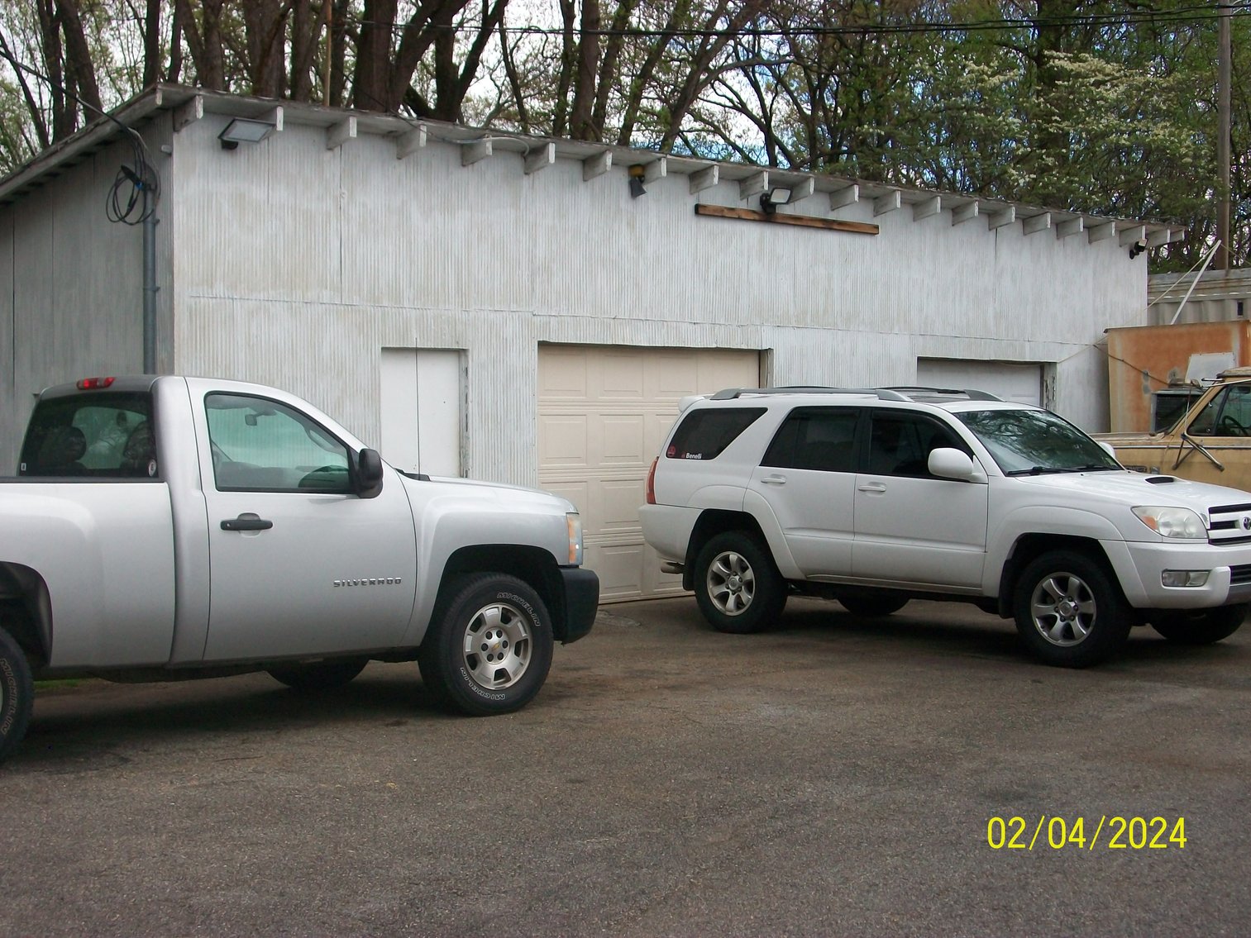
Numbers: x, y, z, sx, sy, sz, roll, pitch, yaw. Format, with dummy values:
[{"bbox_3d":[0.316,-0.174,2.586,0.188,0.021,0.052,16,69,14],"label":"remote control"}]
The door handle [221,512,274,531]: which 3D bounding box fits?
[{"bbox_3d":[-1.830,0.260,9.274,0.265,0.085,0.055,-1,2,-41],"label":"door handle"}]

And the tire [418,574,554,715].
[{"bbox_3d":[-0.754,0.948,10.418,0.800,0.790,0.270,-1,2,-42],"label":"tire"}]

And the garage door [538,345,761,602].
[{"bbox_3d":[0.234,0.038,15.957,2.698,2.110,0.060,-1,2,-44],"label":"garage door"}]

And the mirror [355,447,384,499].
[{"bbox_3d":[-1.298,0.022,9.640,0.130,0.255,0.210,-1,2,-29],"label":"mirror"}]

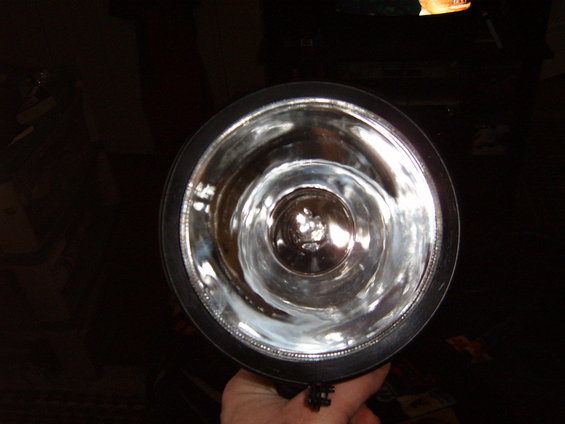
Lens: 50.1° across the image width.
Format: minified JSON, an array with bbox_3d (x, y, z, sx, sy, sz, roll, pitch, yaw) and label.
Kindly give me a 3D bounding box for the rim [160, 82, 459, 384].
[{"bbox_3d":[0.017,0.013,0.352,0.161,0.161,0.065,0,-2,5],"label":"rim"}]

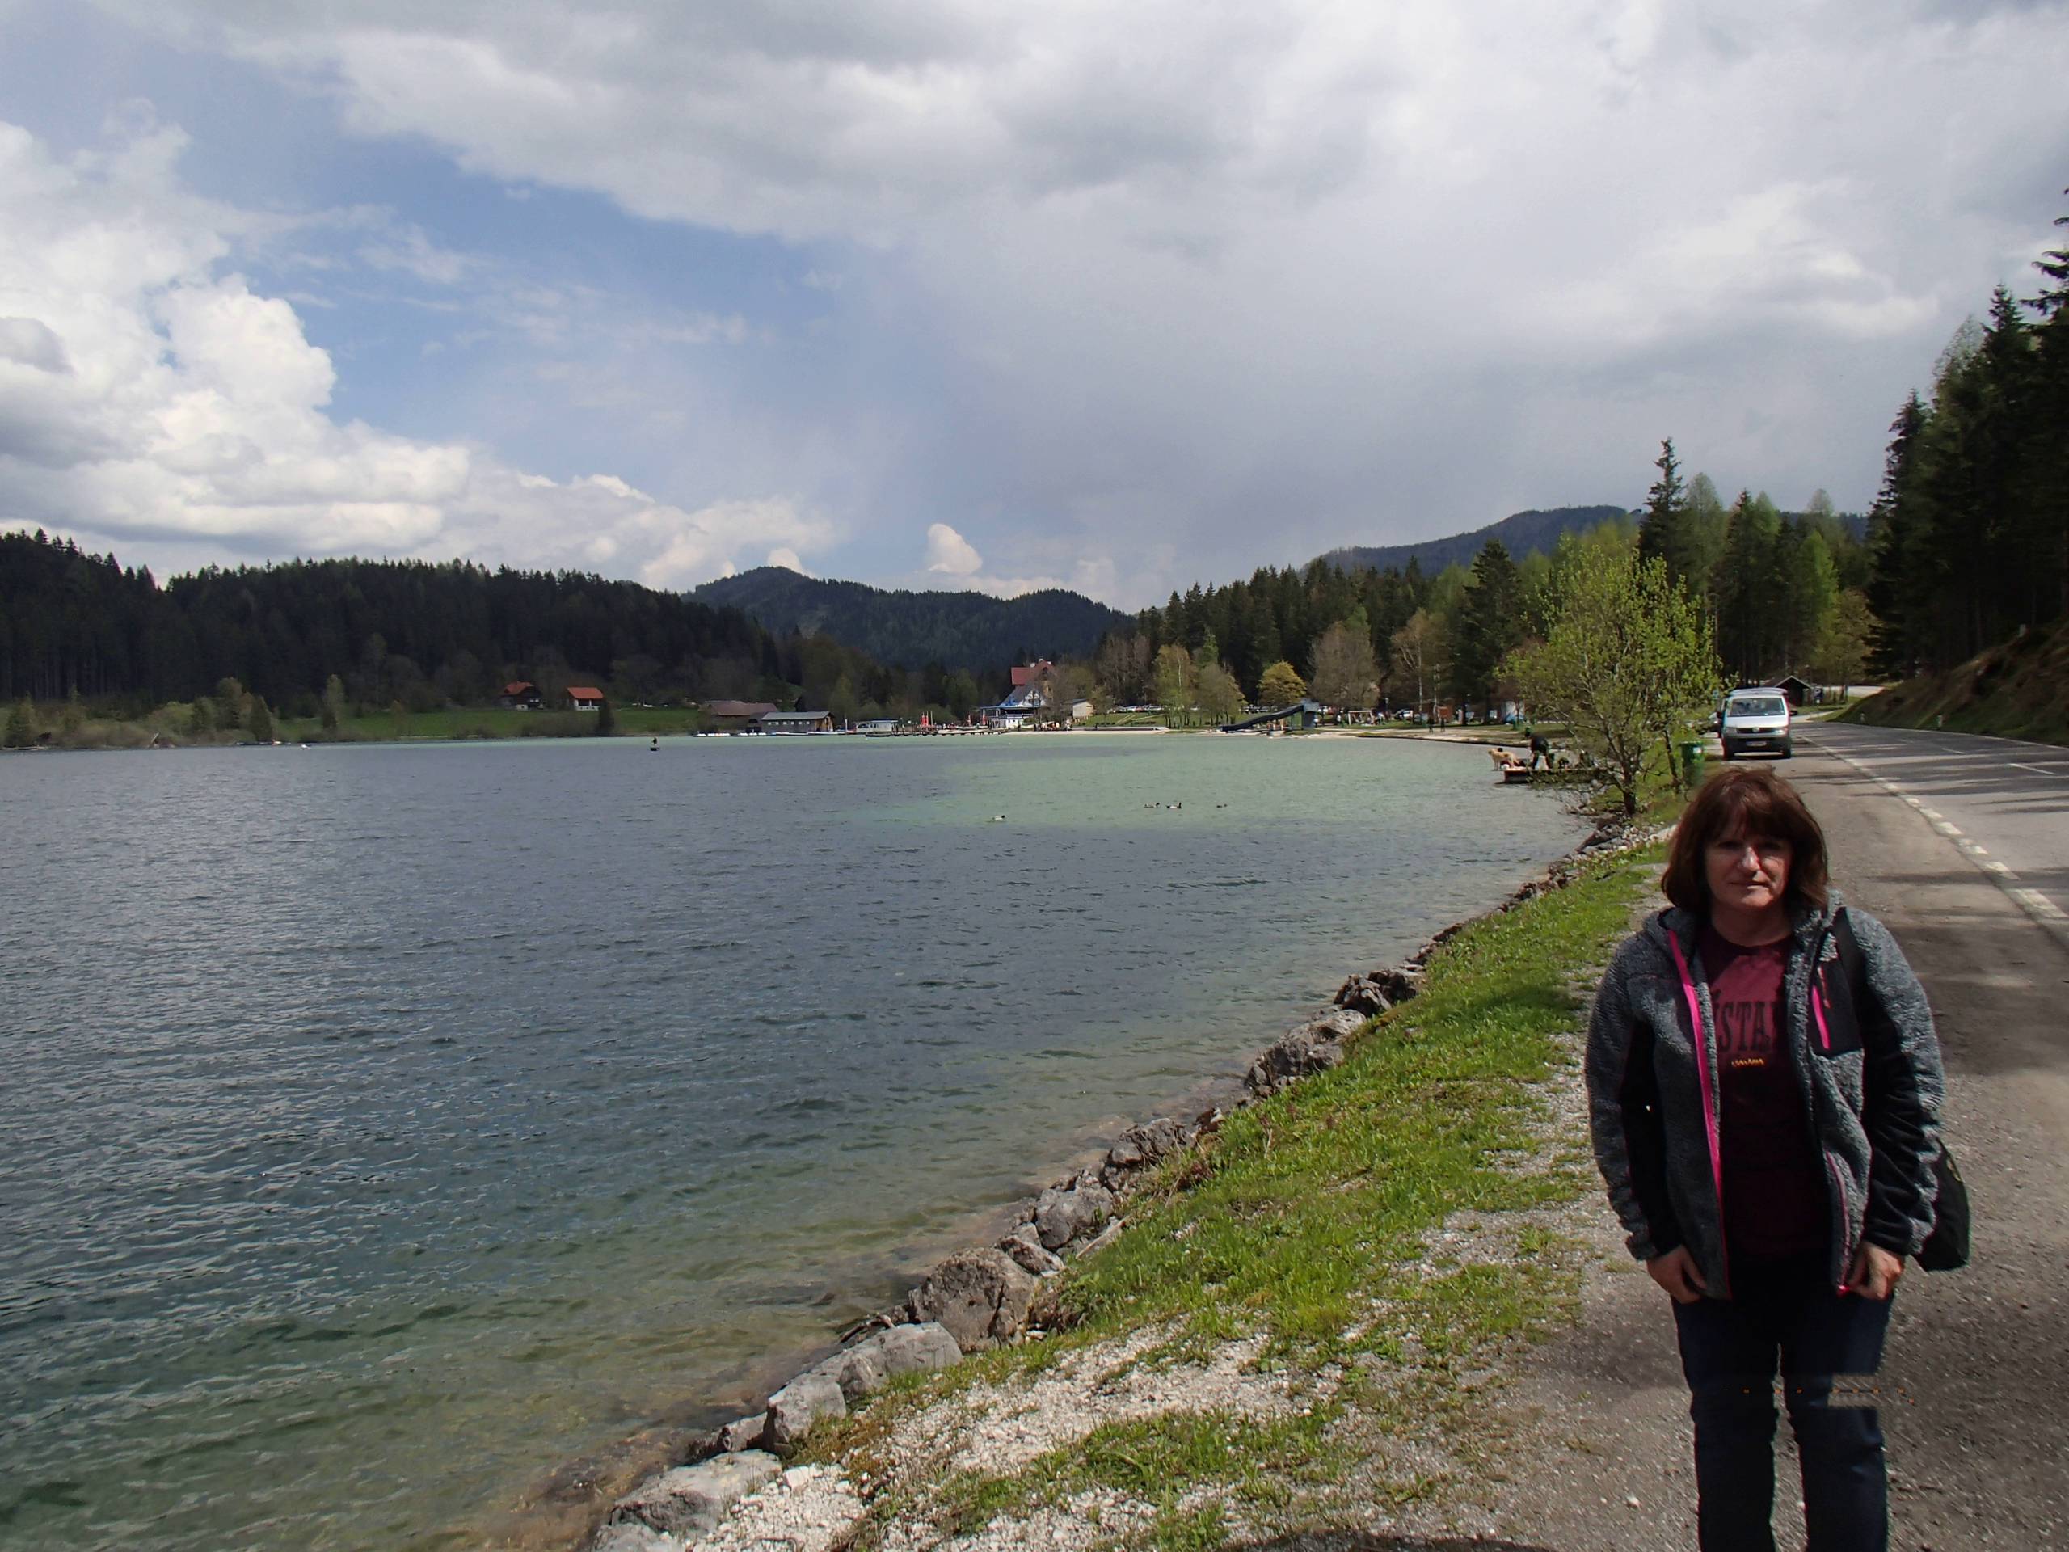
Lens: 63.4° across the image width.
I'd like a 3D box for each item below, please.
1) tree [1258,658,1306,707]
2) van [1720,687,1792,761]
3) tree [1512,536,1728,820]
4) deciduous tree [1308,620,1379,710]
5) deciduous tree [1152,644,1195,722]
[{"bbox_3d":[37.804,-13.915,255.000,7.400,8.000,7.200,-1,2,0],"label":"tree"},{"bbox_3d":[23.150,-1.700,53.800,1.930,2.150,4.900,0,2,23],"label":"van"},{"bbox_3d":[10.387,-1.724,30.000,3.700,4.900,3.600,-1,2,0],"label":"tree"},{"bbox_3d":[45.195,-15.854,245.000,10.200,14.000,10.000,-1,2,0],"label":"deciduous tree"},{"bbox_3d":[18.993,-12.551,230.000,5.800,11.000,5.800,-1,2,0],"label":"deciduous tree"}]

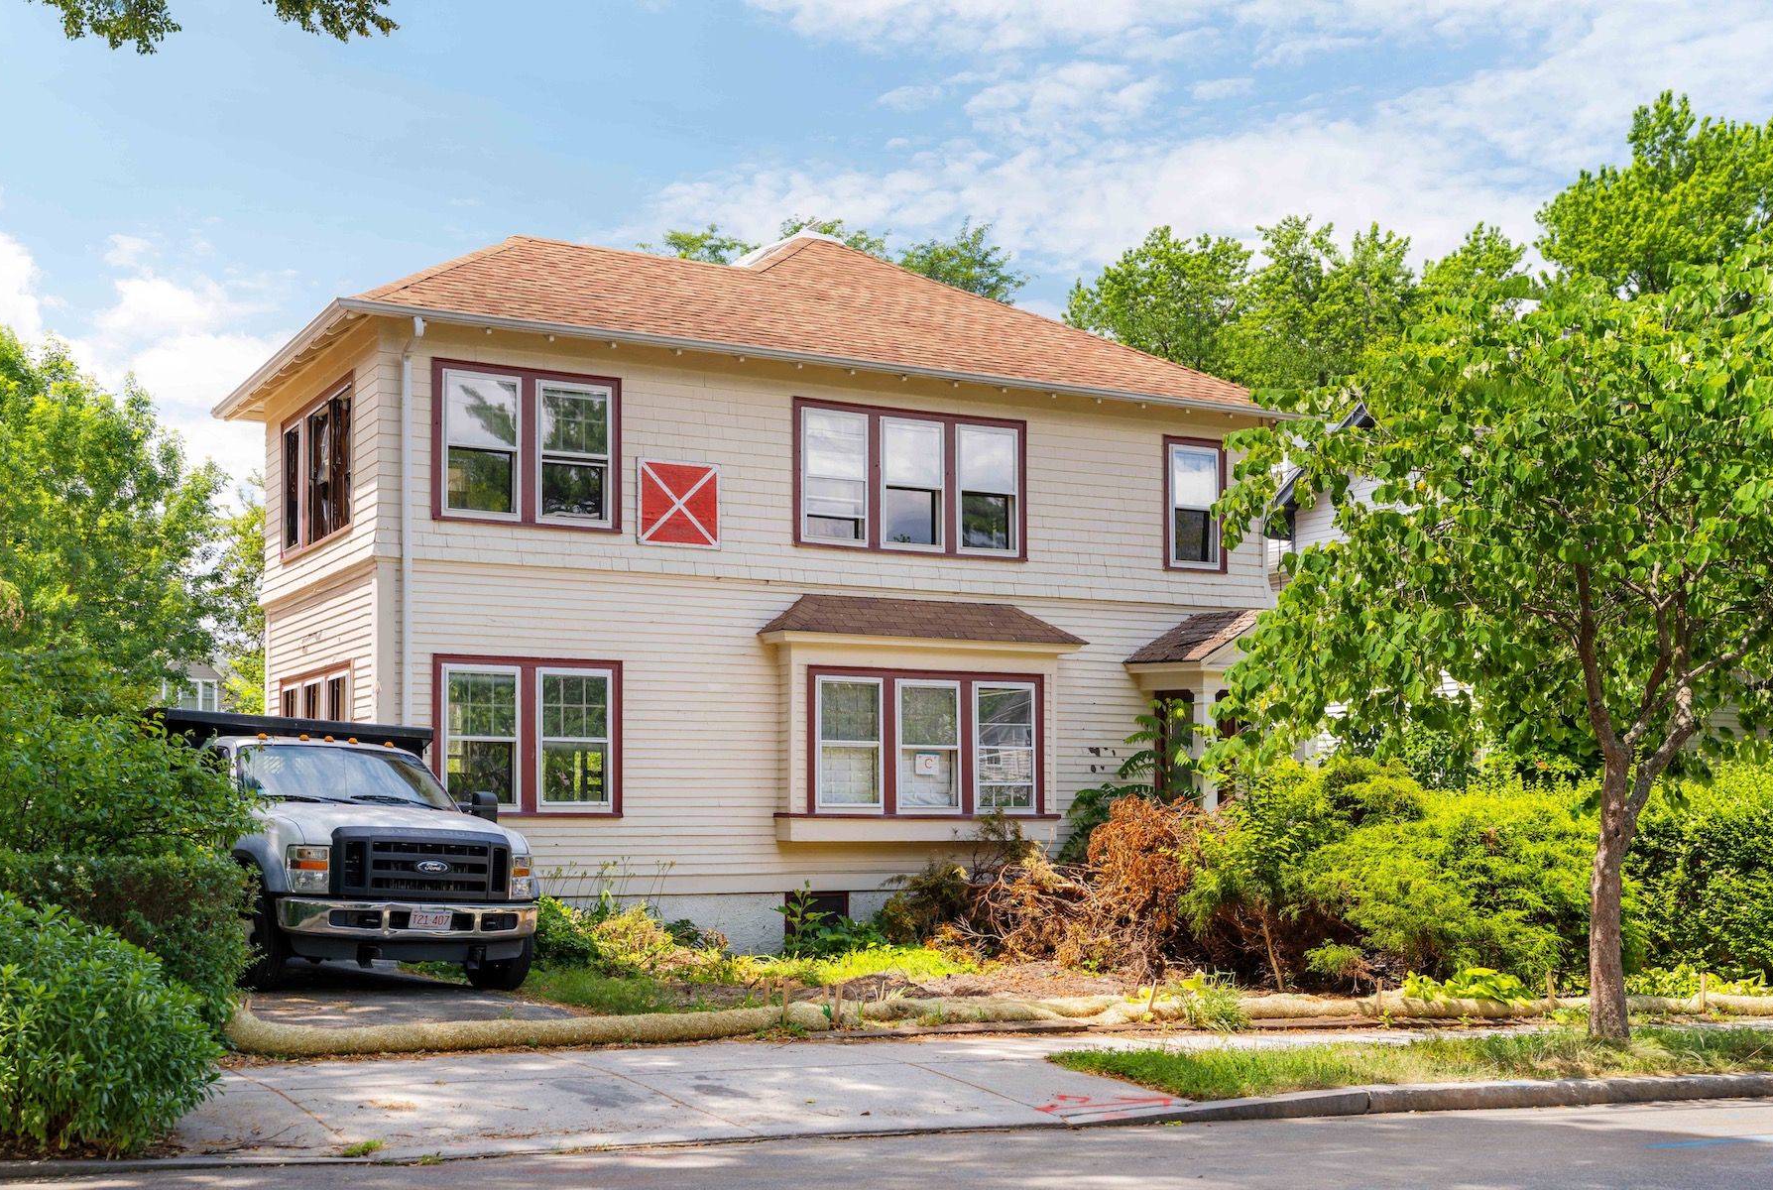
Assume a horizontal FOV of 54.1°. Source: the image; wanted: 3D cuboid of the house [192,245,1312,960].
[{"bbox_3d":[-2.432,-0.293,24.300,12.300,9.700,10.300,2,-5,-28],"label":"house"}]

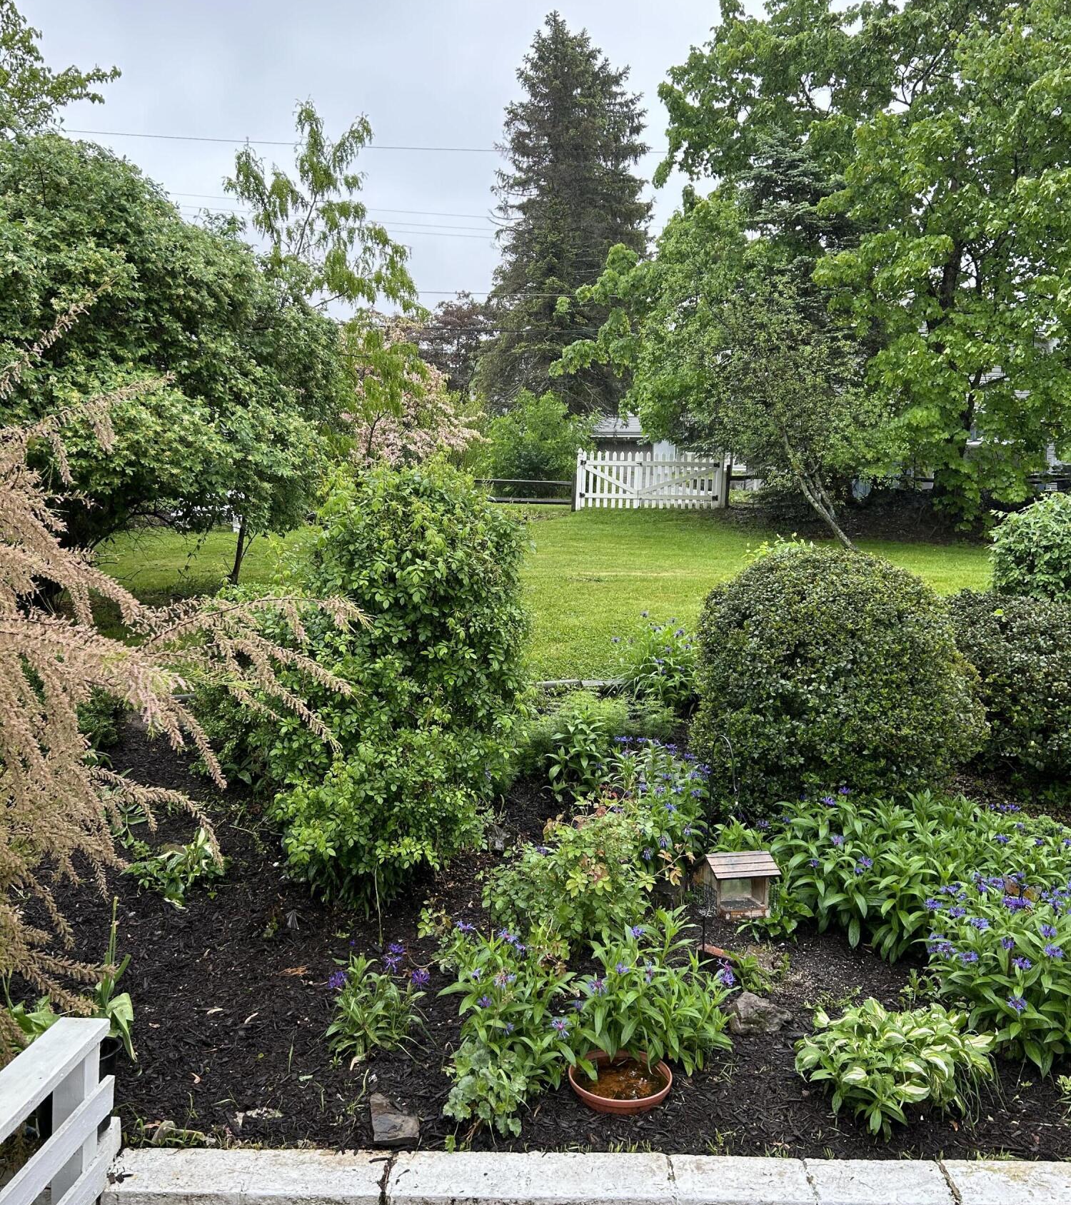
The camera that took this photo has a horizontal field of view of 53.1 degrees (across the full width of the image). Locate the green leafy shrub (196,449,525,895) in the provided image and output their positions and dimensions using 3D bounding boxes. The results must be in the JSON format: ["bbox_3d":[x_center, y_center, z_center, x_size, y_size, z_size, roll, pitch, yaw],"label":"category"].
[{"bbox_3d":[-0.896,0.332,5.668,1.680,2.080,1.300,0,2,0],"label":"green leafy shrub"}]

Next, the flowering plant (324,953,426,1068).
[{"bbox_3d":[-0.561,1.448,3.823,0.360,0.340,0.340,0,2,0],"label":"flowering plant"}]

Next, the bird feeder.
[{"bbox_3d":[0.832,1.142,4.431,0.285,0.230,0.225,0,2,-15],"label":"bird feeder"}]

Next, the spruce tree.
[{"bbox_3d":[0.980,-12.293,36.698,6.100,16.164,6.000,0,1,0],"label":"spruce tree"}]

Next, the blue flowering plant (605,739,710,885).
[{"bbox_3d":[0.593,0.993,5.207,0.500,0.590,0.520,0,1,0],"label":"blue flowering plant"}]

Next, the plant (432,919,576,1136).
[{"bbox_3d":[-0.100,1.350,3.546,0.470,0.560,0.450,0,1,0],"label":"plant"}]

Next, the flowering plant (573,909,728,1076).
[{"bbox_3d":[0.415,1.391,3.880,0.560,0.440,0.500,0,2,0],"label":"flowering plant"}]

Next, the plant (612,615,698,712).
[{"bbox_3d":[0.875,0.426,7.613,0.660,0.670,0.620,0,1,0],"label":"plant"}]

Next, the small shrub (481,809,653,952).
[{"bbox_3d":[0.137,1.225,4.834,0.760,0.520,0.660,0,2,0],"label":"small shrub"}]

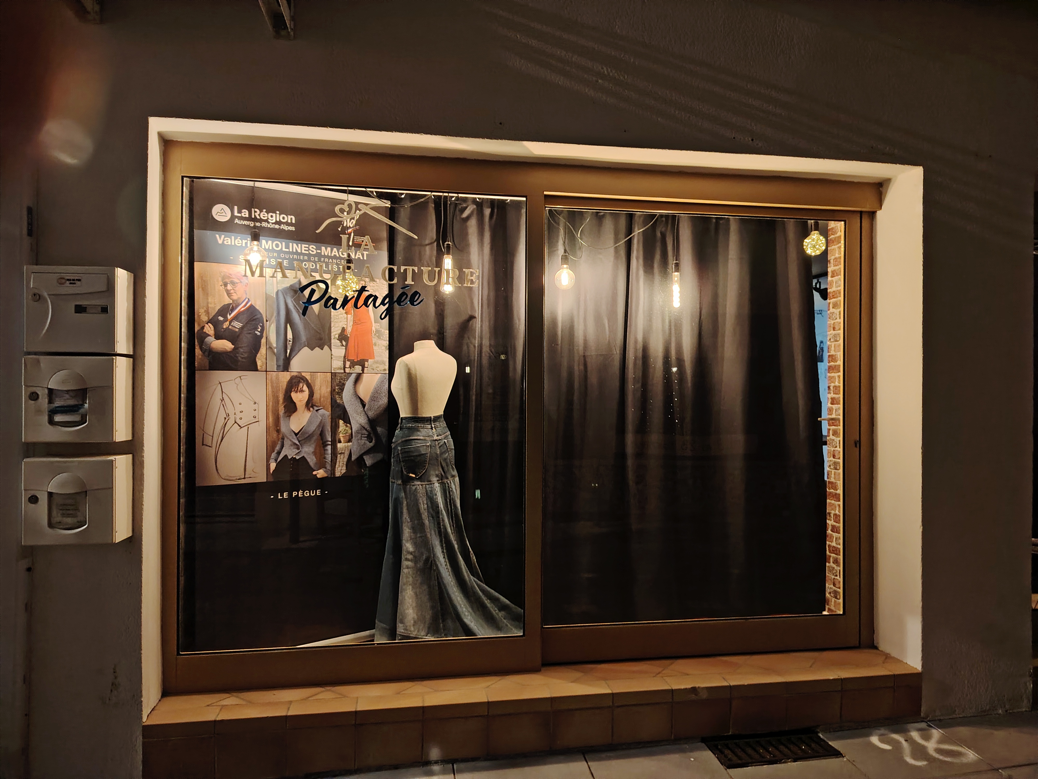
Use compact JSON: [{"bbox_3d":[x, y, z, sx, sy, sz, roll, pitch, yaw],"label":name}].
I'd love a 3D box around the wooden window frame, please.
[{"bbox_3d":[0.141,0.125,3.108,3.087,2.147,0.140,0,0,-10],"label":"wooden window frame"}]

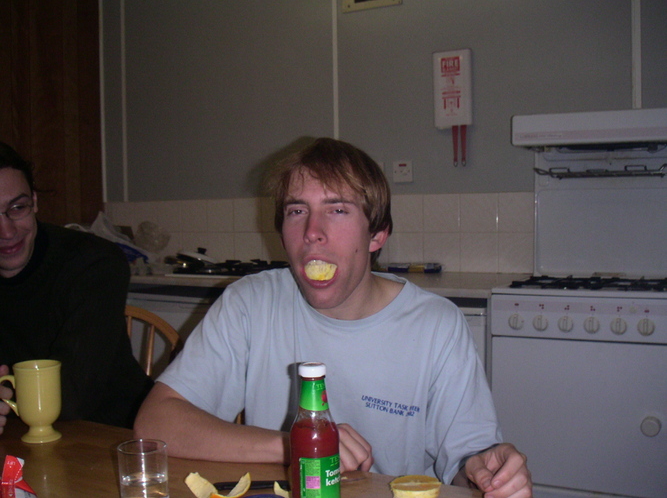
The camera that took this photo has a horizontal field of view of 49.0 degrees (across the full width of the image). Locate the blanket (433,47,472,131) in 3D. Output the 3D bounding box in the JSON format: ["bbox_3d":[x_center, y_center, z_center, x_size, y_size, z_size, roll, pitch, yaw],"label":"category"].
[{"bbox_3d":[0.466,-0.622,2.852,0.144,0.292,0.042,1,3,28],"label":"blanket"}]

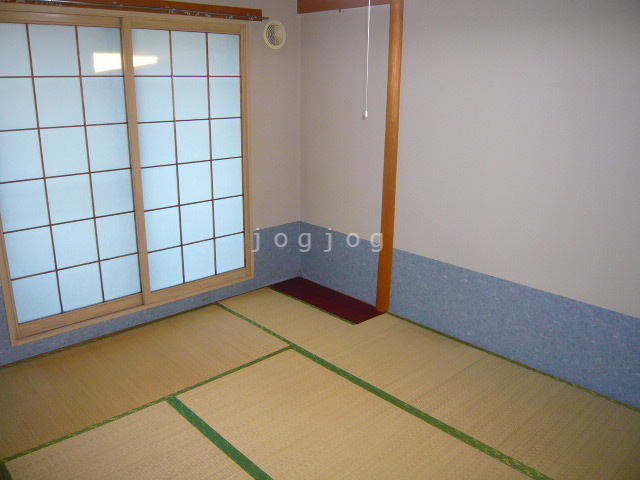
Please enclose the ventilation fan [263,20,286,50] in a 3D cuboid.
[{"bbox_3d":[-0.309,-1.413,3.567,0.185,0.185,0.040,-14,22,-41],"label":"ventilation fan"}]

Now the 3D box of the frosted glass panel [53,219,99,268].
[{"bbox_3d":[-1.418,0.025,3.010,0.246,0.261,0.015,-14,22,-41],"label":"frosted glass panel"}]

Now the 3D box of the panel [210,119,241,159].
[{"bbox_3d":[-0.632,-0.687,3.526,0.243,0.263,0.015,-14,22,-41],"label":"panel"}]

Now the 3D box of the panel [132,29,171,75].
[{"bbox_3d":[-1.036,-1.154,3.208,0.255,0.271,0.020,-15,23,-42],"label":"panel"}]

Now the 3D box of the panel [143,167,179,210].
[{"bbox_3d":[-1.054,-0.346,3.448,0.255,0.278,0.020,-15,23,-42],"label":"panel"}]

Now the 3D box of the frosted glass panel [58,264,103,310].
[{"bbox_3d":[-1.500,0.296,3.267,0.260,0.280,0.020,-15,23,-42],"label":"frosted glass panel"}]

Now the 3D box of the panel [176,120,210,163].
[{"bbox_3d":[-0.860,-0.669,3.543,0.260,0.278,0.020,-15,23,-42],"label":"panel"}]

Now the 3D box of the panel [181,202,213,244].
[{"bbox_3d":[-0.828,-0.114,3.510,0.246,0.264,0.015,-14,22,-41],"label":"panel"}]

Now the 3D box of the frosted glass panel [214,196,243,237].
[{"bbox_3d":[-0.680,-0.174,3.883,0.255,0.278,0.020,-15,23,-42],"label":"frosted glass panel"}]

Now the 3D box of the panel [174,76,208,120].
[{"bbox_3d":[-0.811,-0.895,3.283,0.247,0.266,0.015,-14,22,-41],"label":"panel"}]

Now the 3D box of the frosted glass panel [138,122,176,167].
[{"bbox_3d":[-0.996,-0.587,3.194,0.238,0.262,0.015,-14,22,-41],"label":"frosted glass panel"}]

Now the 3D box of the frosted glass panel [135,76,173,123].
[{"bbox_3d":[-1.043,-0.888,3.286,0.255,0.278,0.020,-15,23,-42],"label":"frosted glass panel"}]

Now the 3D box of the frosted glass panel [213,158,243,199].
[{"bbox_3d":[-0.675,-0.447,3.801,0.255,0.278,0.020,-15,23,-42],"label":"frosted glass panel"}]

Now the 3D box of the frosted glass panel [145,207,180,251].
[{"bbox_3d":[-1.006,-0.070,3.344,0.237,0.262,0.015,-14,22,-41],"label":"frosted glass panel"}]

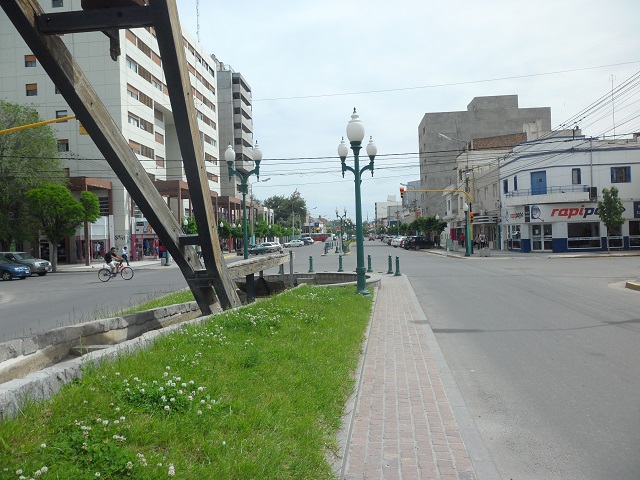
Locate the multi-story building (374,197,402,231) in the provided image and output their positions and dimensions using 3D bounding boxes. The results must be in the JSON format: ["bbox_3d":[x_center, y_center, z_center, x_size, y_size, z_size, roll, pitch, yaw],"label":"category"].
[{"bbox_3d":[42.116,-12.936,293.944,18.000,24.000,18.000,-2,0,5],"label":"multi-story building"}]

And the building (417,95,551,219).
[{"bbox_3d":[32.676,-13.480,100.882,23.150,27.840,11.950,-2,0,5],"label":"building"}]

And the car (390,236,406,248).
[{"bbox_3d":[11.776,0.349,68.996,4.250,1.500,1.750,-2,0,-41],"label":"car"}]

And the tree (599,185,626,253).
[{"bbox_3d":[21.116,-1.470,36.269,1.890,4.850,1.890,-2,0,5],"label":"tree"}]

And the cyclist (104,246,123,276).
[{"bbox_3d":[-9.775,1.122,23.796,1.020,1.560,0.520,-2,0,-37],"label":"cyclist"}]

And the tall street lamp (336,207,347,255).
[{"bbox_3d":[2.391,-1.113,55.488,1.200,4.950,0.370,-2,0,6],"label":"tall street lamp"}]

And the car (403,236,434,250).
[{"bbox_3d":[11.626,0.391,57.996,4.150,1.530,1.750,-2,0,-40],"label":"car"}]

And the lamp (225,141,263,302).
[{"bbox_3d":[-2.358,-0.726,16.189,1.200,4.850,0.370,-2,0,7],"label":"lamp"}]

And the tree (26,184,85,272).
[{"bbox_3d":[-17.819,-0.799,33.520,3.900,5.860,3.900,-2,0,5],"label":"tree"}]

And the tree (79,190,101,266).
[{"bbox_3d":[-19.221,-0.964,41.150,2.140,6.230,2.140,-2,0,5],"label":"tree"}]

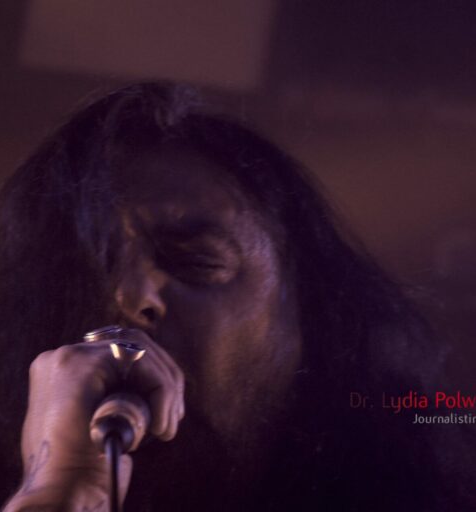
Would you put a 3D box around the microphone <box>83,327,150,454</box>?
[{"bbox_3d":[-0.059,0.071,1.940,0.050,0.050,0.167,0,14,4],"label":"microphone"}]

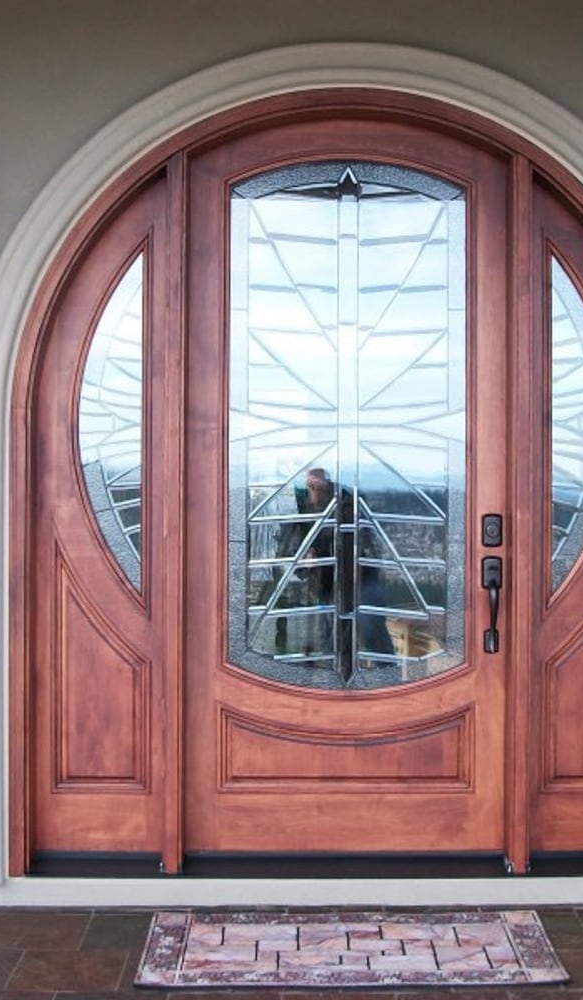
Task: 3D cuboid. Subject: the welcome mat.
[{"bbox_3d":[0.169,1.323,3.657,1.210,0.014,0.570,0,0,-1],"label":"welcome mat"}]

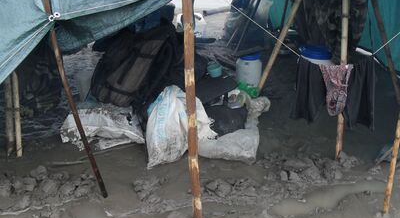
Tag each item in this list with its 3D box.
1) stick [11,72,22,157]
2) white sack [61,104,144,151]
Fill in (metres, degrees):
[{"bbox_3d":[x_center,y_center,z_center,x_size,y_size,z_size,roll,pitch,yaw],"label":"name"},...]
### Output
[{"bbox_3d":[-1.368,0.054,3.284,0.043,0.698,0.043,5,23,-2],"label":"stick"},{"bbox_3d":[-0.795,0.126,3.709,0.650,0.250,0.460,0,23,0],"label":"white sack"}]

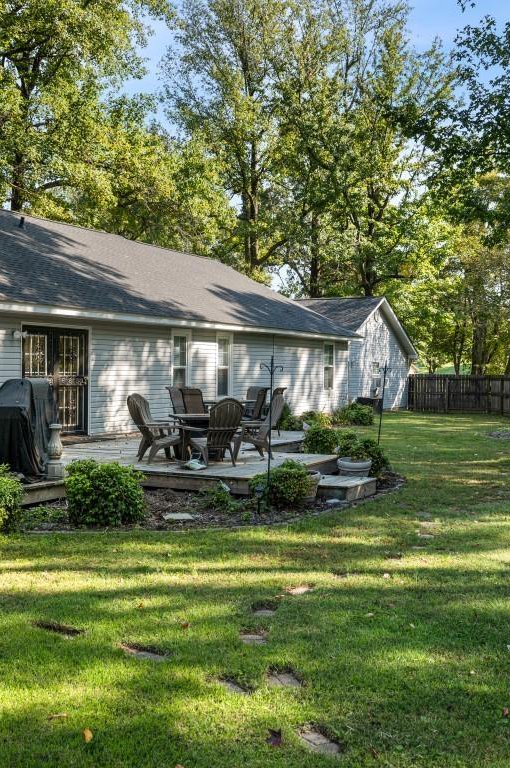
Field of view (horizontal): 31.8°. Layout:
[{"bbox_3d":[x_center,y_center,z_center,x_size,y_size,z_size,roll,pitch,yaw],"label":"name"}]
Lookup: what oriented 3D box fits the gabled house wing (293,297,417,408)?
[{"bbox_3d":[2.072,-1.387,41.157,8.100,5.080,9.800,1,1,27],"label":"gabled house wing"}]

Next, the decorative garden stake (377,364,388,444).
[{"bbox_3d":[2.586,0.512,18.185,0.240,1.800,0.050,5,1,0],"label":"decorative garden stake"}]

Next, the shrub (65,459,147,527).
[{"bbox_3d":[-1.610,1.130,9.735,0.880,0.690,0.850,0,1,0],"label":"shrub"}]

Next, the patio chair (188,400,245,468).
[{"bbox_3d":[-0.570,0.685,13.160,0.700,0.990,0.820,0,1,-22],"label":"patio chair"}]

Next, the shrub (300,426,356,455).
[{"bbox_3d":[1.300,1.042,16.115,0.950,0.700,0.850,0,1,0],"label":"shrub"}]

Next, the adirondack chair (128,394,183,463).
[{"bbox_3d":[-1.540,0.673,13.760,0.820,1.000,0.720,0,1,-18],"label":"adirondack chair"}]

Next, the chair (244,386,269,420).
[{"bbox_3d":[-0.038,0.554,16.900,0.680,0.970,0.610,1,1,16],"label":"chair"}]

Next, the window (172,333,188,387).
[{"bbox_3d":[-1.644,-0.406,20.195,0.100,1.579,0.740,1,1,27],"label":"window"}]

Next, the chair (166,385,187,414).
[{"bbox_3d":[-1.315,0.539,17.200,0.680,0.970,0.610,1,1,29],"label":"chair"}]

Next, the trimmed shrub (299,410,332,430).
[{"bbox_3d":[1.694,1.000,25.500,0.920,0.580,0.800,0,1,0],"label":"trimmed shrub"}]

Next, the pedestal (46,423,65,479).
[{"bbox_3d":[-2.362,0.802,10.660,0.195,0.645,0.195,1,1,27],"label":"pedestal"}]

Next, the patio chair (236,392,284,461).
[{"bbox_3d":[0.081,0.627,13.200,0.770,0.950,0.730,0,1,-16],"label":"patio chair"}]

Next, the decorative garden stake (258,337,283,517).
[{"bbox_3d":[0.185,0.452,10.337,0.280,2.030,0.060,0,1,0],"label":"decorative garden stake"}]

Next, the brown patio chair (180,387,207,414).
[{"bbox_3d":[-1.015,0.560,16.100,0.610,0.970,0.680,1,1,37],"label":"brown patio chair"}]

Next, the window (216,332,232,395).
[{"bbox_3d":[-0.720,-0.419,22.016,0.120,1.630,0.830,0,1,27],"label":"window"}]

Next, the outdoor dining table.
[{"bbox_3d":[-0.740,0.825,13.992,1.020,0.690,1.000,0,1,-16],"label":"outdoor dining table"}]

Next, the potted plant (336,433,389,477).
[{"bbox_3d":[1.714,1.109,14.150,0.800,0.720,0.750,0,1,0],"label":"potted plant"}]

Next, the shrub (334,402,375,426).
[{"bbox_3d":[2.900,0.820,26.013,1.200,0.690,1.100,0,1,0],"label":"shrub"}]

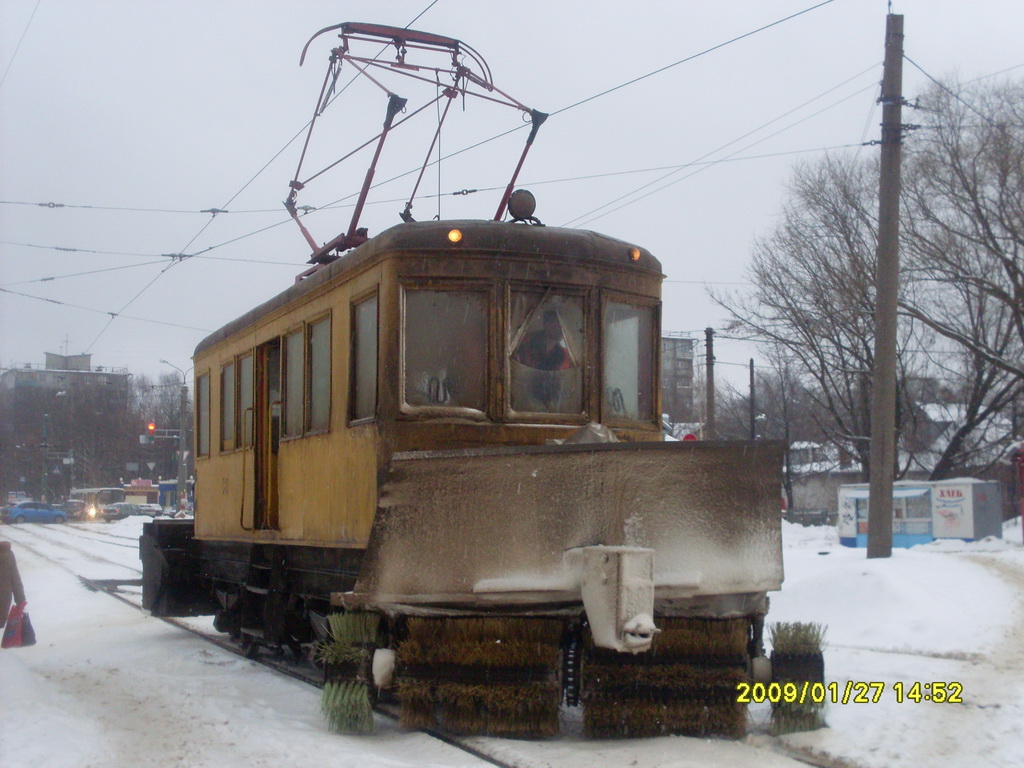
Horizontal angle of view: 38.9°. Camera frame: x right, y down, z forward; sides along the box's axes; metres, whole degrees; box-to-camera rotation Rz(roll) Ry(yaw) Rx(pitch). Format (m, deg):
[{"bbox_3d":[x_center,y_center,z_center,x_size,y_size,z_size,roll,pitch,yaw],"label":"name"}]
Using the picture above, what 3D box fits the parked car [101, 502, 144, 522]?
[{"bbox_3d":[-28.179,9.294,105.000,1.700,1.460,4.300,-1,-5,9],"label":"parked car"}]

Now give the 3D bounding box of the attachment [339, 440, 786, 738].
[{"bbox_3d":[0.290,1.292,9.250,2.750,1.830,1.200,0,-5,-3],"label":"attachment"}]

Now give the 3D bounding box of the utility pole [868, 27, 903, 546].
[{"bbox_3d":[6.138,-1.677,23.700,0.380,9.010,0.380,2,-5,14],"label":"utility pole"}]

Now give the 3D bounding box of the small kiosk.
[{"bbox_3d":[15.985,5.151,57.000,5.800,2.600,2.500,-5,-7,41],"label":"small kiosk"}]

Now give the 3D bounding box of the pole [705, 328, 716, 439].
[{"bbox_3d":[8.271,2.197,60.250,0.320,9.060,0.320,-1,-5,7],"label":"pole"}]

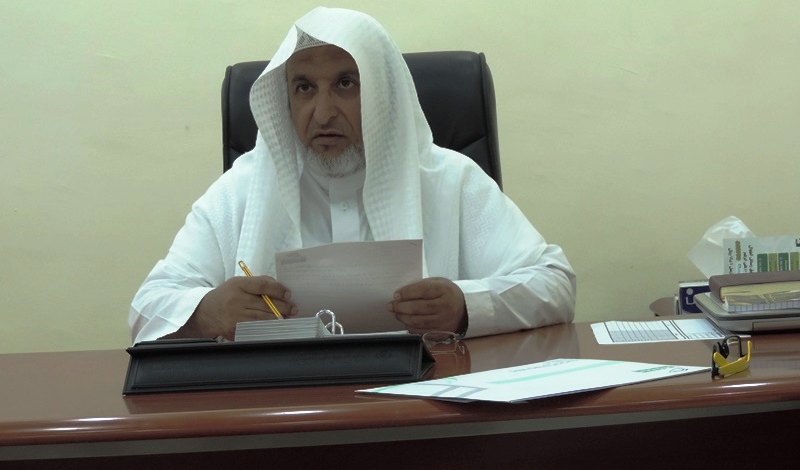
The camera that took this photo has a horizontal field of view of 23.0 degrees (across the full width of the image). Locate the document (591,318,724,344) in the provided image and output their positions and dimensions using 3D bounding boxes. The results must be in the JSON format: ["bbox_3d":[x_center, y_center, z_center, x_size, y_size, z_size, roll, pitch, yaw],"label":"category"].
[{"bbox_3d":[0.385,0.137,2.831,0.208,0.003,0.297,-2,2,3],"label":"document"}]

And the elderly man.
[{"bbox_3d":[-0.066,0.278,3.002,0.670,1.250,0.700,-2,2,3],"label":"elderly man"}]

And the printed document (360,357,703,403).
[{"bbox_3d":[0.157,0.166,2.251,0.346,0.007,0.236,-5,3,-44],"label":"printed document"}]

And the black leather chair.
[{"bbox_3d":[-0.044,0.302,3.133,0.640,1.190,0.680,-2,2,5],"label":"black leather chair"}]

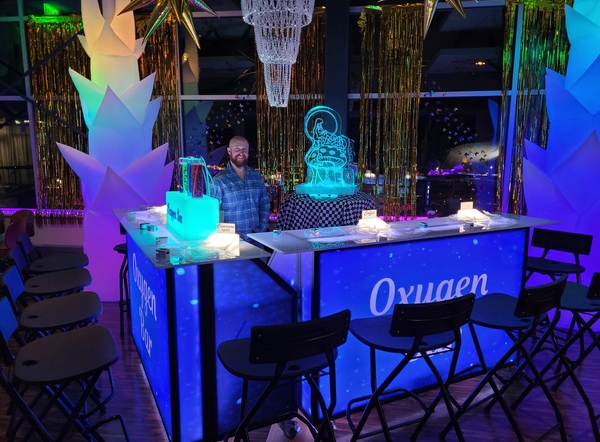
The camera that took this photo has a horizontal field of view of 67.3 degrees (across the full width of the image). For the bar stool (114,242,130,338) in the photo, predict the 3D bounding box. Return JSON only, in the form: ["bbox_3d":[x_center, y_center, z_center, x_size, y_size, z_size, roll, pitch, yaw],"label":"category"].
[{"bbox_3d":[-1.426,0.475,4.194,0.492,0.994,0.536,-2,10,-15],"label":"bar stool"}]

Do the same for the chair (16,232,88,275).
[{"bbox_3d":[-1.894,0.592,3.467,0.536,0.994,0.492,-4,10,-24],"label":"chair"}]

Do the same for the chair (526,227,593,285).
[{"bbox_3d":[1.959,0.589,3.547,0.536,0.994,0.492,-8,12,-40],"label":"chair"}]

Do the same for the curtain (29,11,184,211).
[{"bbox_3d":[-2.843,-1.410,6.588,2.318,3.033,0.050,1,9,7],"label":"curtain"}]

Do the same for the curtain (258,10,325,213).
[{"bbox_3d":[-0.133,-1.439,6.255,0.973,2.842,0.050,1,9,7],"label":"curtain"}]

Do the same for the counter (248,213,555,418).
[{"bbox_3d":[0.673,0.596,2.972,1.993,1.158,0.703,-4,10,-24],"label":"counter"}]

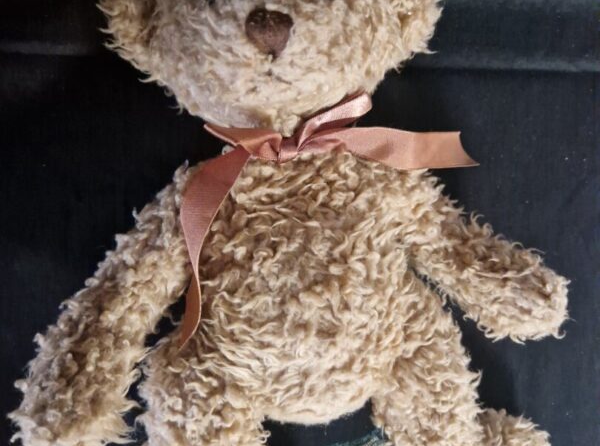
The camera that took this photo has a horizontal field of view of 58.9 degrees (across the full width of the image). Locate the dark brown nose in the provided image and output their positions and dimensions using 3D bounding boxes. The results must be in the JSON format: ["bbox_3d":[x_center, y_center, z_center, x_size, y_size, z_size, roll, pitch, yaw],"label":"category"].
[{"bbox_3d":[-0.018,-0.112,0.312,0.027,0.014,0.029,-6,83,-1],"label":"dark brown nose"}]

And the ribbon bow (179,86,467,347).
[{"bbox_3d":[0.017,-0.002,0.345,0.193,0.065,0.167,-3,78,-1],"label":"ribbon bow"}]

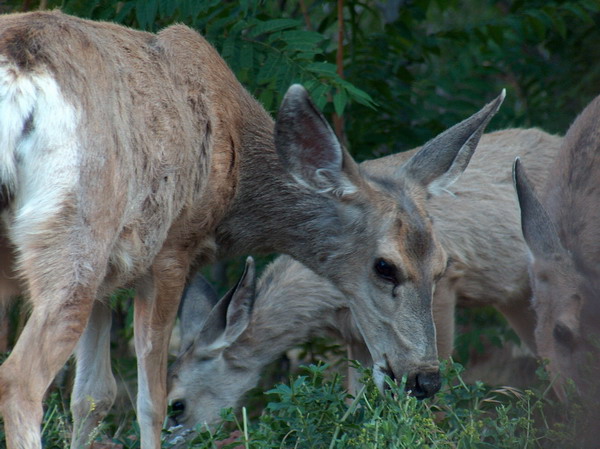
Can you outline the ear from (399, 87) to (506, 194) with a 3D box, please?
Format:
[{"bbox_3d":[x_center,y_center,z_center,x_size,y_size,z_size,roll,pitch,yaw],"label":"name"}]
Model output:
[{"bbox_3d":[0.225,-0.122,6.450,0.200,0.070,0.085,-45,6,-10],"label":"ear"}]

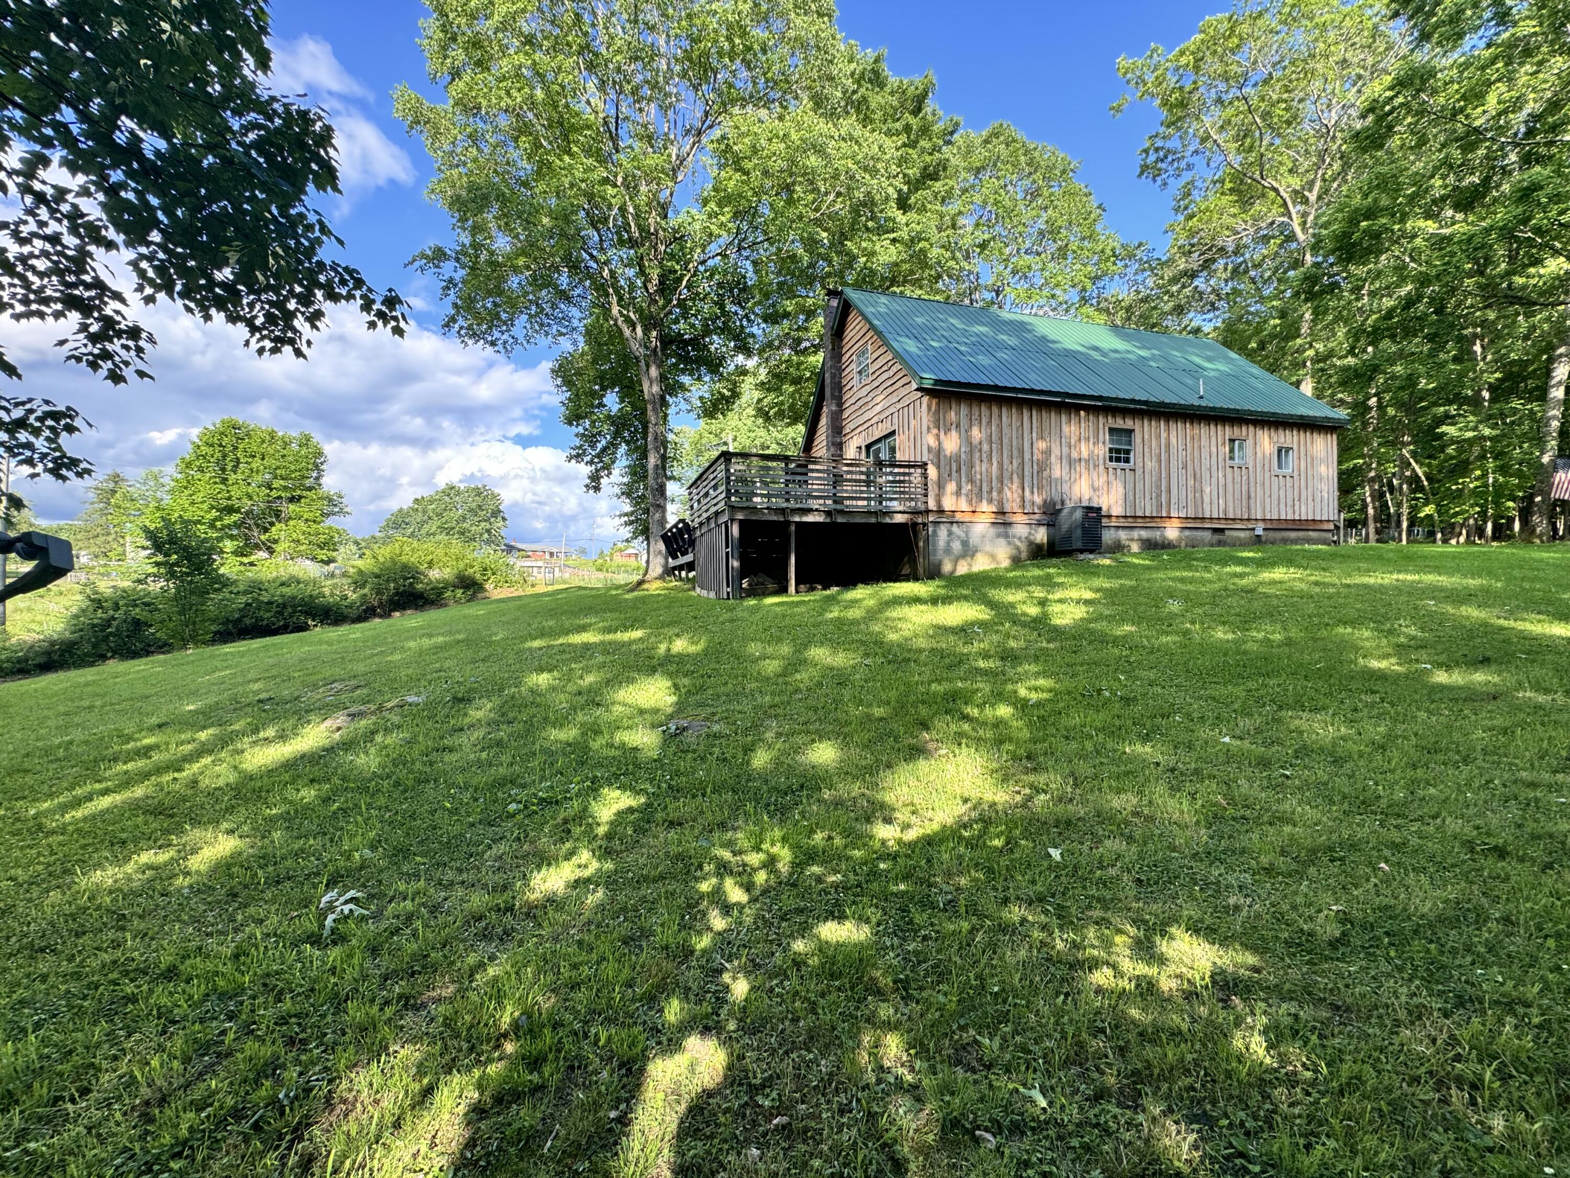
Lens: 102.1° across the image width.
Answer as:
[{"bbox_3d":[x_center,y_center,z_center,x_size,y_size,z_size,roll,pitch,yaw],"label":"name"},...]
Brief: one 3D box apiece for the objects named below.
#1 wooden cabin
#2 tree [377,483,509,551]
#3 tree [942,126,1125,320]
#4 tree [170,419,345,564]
[{"bbox_3d":[5.810,-3.914,17.847,17.095,7.991,7.485,-1,0,-18],"label":"wooden cabin"},{"bbox_3d":[-45.891,-8.784,85.000,15.500,11.000,15.500,-1,-1,-28],"label":"tree"},{"bbox_3d":[11.975,-11.152,29.913,9.500,21.800,9.500,-1,0,23],"label":"tree"},{"bbox_3d":[-44.175,-8.139,53.000,11.800,12.300,11.800,-1,-1,-40],"label":"tree"}]

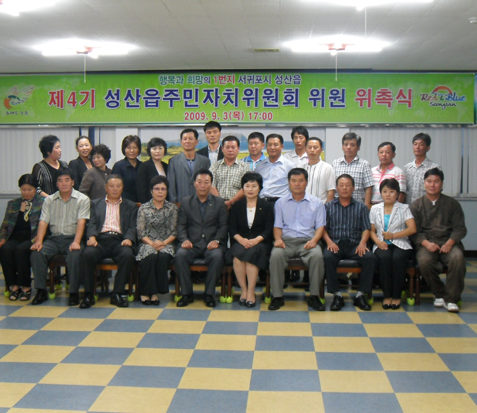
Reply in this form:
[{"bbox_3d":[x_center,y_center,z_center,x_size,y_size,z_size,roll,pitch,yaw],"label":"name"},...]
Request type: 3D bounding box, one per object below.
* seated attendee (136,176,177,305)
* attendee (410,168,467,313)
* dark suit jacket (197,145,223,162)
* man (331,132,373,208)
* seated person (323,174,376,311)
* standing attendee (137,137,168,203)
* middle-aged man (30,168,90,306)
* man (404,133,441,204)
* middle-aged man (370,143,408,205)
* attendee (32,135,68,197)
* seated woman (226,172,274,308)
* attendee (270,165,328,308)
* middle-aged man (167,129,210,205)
[{"bbox_3d":[-0.801,0.307,7.280,0.430,1.235,0.650,0,5,-5],"label":"seated attendee"},{"bbox_3d":[1.957,0.298,7.142,0.580,1.329,0.760,1,5,12],"label":"attendee"},{"bbox_3d":[-0.295,-0.353,8.362,0.480,0.740,0.300,0,5,0],"label":"dark suit jacket"},{"bbox_3d":[1.236,0.039,8.018,0.490,1.680,0.300,1,5,7],"label":"man"},{"bbox_3d":[1.067,0.319,7.117,0.510,1.250,0.700,1,5,5],"label":"seated person"},{"bbox_3d":[-0.946,0.049,8.202,0.450,1.637,0.300,-2,5,-26],"label":"standing attendee"},{"bbox_3d":[-1.743,0.274,7.274,0.540,1.295,0.700,0,5,-3],"label":"middle-aged man"},{"bbox_3d":[2.020,0.035,8.070,0.480,1.683,0.300,1,5,8],"label":"man"},{"bbox_3d":[1.652,0.086,8.048,0.470,1.605,0.300,2,5,25],"label":"middle-aged man"},{"bbox_3d":[-2.123,0.030,8.271,0.460,1.656,0.320,-3,6,-34],"label":"attendee"},{"bbox_3d":[0.118,0.303,7.283,0.470,1.264,0.620,1,5,6],"label":"seated woman"},{"bbox_3d":[0.575,0.292,7.195,0.560,1.323,0.760,1,5,5],"label":"attendee"},{"bbox_3d":[-0.523,0.020,7.953,0.500,1.700,0.330,0,5,-5],"label":"middle-aged man"}]

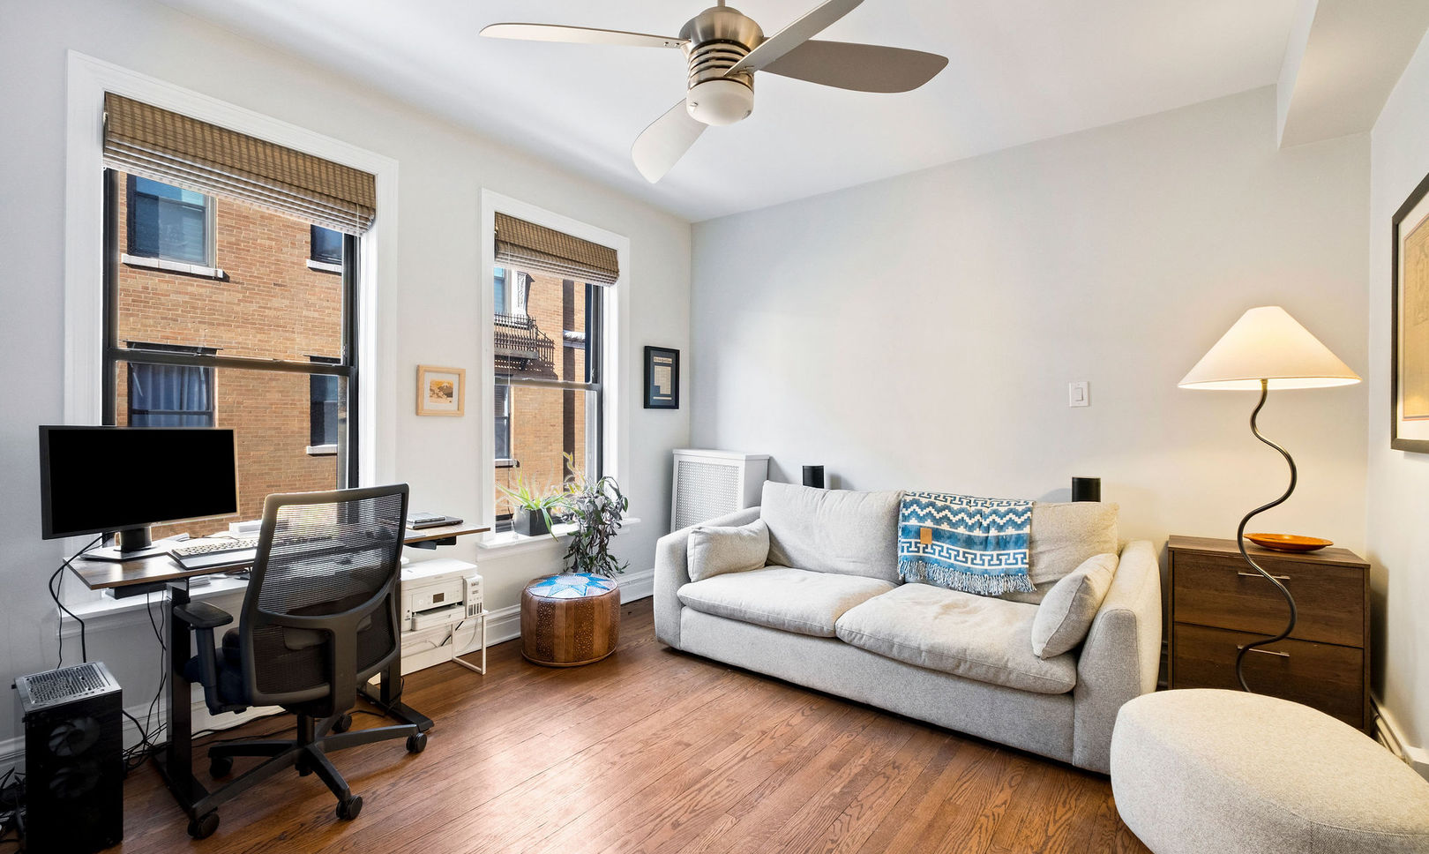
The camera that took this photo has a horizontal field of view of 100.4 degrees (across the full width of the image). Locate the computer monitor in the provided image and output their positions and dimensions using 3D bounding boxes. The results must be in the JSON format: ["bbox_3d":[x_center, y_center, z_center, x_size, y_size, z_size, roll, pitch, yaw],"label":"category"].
[{"bbox_3d":[-2.120,0.222,2.194,0.210,0.447,0.613,0,0,14],"label":"computer monitor"}]

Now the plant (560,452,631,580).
[{"bbox_3d":[-0.721,0.567,3.627,0.420,0.790,0.360,0,0,-11],"label":"plant"}]

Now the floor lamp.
[{"bbox_3d":[2.067,0.379,2.250,0.500,1.670,0.500,0,0,43],"label":"floor lamp"}]

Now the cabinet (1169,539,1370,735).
[{"bbox_3d":[2.326,0.868,2.550,0.605,0.695,0.390,0,0,35],"label":"cabinet"}]

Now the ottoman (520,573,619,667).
[{"bbox_3d":[-0.782,1.022,3.224,0.515,0.360,0.515,0,0,-14],"label":"ottoman"}]

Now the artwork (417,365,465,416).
[{"bbox_3d":[-1.394,-0.178,3.037,0.027,0.246,0.242,0,0,38],"label":"artwork"}]

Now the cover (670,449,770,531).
[{"bbox_3d":[0.029,0.698,4.215,0.620,1.015,0.270,0,0,35],"label":"cover"}]

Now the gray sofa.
[{"bbox_3d":[0.841,0.779,2.984,2.210,0.860,1.000,0,0,36],"label":"gray sofa"}]

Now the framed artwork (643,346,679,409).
[{"bbox_3d":[-0.383,-0.347,4.299,0.027,0.437,0.360,0,0,38],"label":"framed artwork"}]

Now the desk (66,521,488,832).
[{"bbox_3d":[-1.596,0.823,2.311,0.605,0.750,1.210,0,0,38],"label":"desk"}]

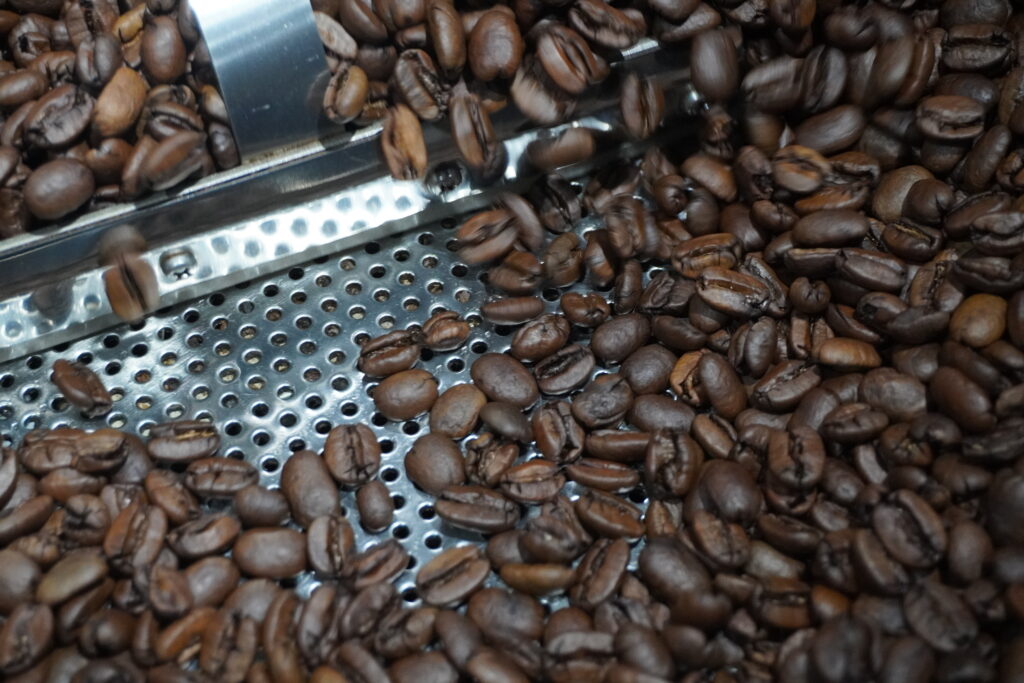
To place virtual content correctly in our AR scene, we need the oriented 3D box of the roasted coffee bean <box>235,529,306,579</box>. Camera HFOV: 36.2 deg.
[{"bbox_3d":[-0.034,0.030,0.219,0.011,0.005,0.007,4,55,4],"label":"roasted coffee bean"}]

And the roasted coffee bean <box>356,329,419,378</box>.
[{"bbox_3d":[-0.019,0.002,0.239,0.011,0.005,0.007,-28,52,-23],"label":"roasted coffee bean"}]

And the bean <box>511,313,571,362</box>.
[{"bbox_3d":[0.004,-0.001,0.240,0.011,0.005,0.007,-39,63,-23],"label":"bean"}]

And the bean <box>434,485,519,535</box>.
[{"bbox_3d":[-0.005,0.024,0.222,0.013,0.005,0.007,13,48,14],"label":"bean"}]

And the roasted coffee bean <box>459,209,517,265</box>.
[{"bbox_3d":[-0.004,-0.017,0.258,0.011,0.005,0.008,-30,89,-4],"label":"roasted coffee bean"}]

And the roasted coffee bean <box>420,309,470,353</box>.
[{"bbox_3d":[-0.010,-0.002,0.242,0.009,0.004,0.006,-24,49,-21],"label":"roasted coffee bean"}]

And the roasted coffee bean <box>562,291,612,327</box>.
[{"bbox_3d":[0.011,-0.005,0.244,0.008,0.004,0.005,16,57,12],"label":"roasted coffee bean"}]

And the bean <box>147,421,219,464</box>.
[{"bbox_3d":[-0.050,0.016,0.239,0.011,0.005,0.008,-5,27,-12],"label":"bean"}]

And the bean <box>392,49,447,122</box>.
[{"bbox_3d":[-0.014,-0.040,0.245,0.007,0.005,0.013,-34,96,-37],"label":"bean"}]

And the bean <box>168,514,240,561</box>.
[{"bbox_3d":[-0.043,0.027,0.220,0.011,0.005,0.006,-19,42,-21],"label":"bean"}]

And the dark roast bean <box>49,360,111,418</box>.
[{"bbox_3d":[-0.068,0.008,0.246,0.006,0.007,0.012,-39,64,-22],"label":"dark roast bean"}]

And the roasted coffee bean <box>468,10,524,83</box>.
[{"bbox_3d":[-0.003,-0.048,0.253,0.009,0.006,0.012,-2,77,1],"label":"roasted coffee bean"}]

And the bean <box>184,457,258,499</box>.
[{"bbox_3d":[-0.042,0.019,0.227,0.011,0.004,0.006,5,55,5],"label":"bean"}]

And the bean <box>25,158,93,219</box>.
[{"bbox_3d":[-0.069,-0.023,0.238,0.011,0.006,0.009,-37,73,-12],"label":"bean"}]

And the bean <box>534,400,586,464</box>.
[{"bbox_3d":[0.007,0.014,0.239,0.008,0.006,0.010,-3,71,-35],"label":"bean"}]

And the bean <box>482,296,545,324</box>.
[{"bbox_3d":[0.000,-0.005,0.254,0.011,0.007,0.005,-4,88,0],"label":"bean"}]

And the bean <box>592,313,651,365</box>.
[{"bbox_3d":[0.017,0.000,0.240,0.008,0.005,0.011,35,63,23],"label":"bean"}]

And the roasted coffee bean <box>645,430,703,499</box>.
[{"bbox_3d":[0.024,0.019,0.235,0.009,0.005,0.011,0,70,0],"label":"roasted coffee bean"}]

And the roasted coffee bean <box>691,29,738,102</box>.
[{"bbox_3d":[0.033,-0.045,0.256,0.008,0.005,0.012,-6,99,3],"label":"roasted coffee bean"}]

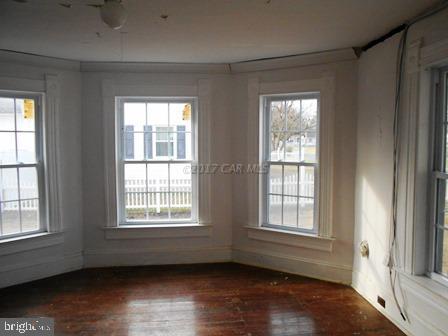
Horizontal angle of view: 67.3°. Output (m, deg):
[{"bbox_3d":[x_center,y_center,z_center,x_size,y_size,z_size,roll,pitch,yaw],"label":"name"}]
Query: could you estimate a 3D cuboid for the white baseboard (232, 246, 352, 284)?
[{"bbox_3d":[0.711,1.105,3.848,1.410,0.217,0.040,2,5,29],"label":"white baseboard"}]

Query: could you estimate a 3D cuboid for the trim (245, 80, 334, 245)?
[{"bbox_3d":[0.728,-0.107,3.759,0.972,1.778,0.080,2,5,29],"label":"trim"}]

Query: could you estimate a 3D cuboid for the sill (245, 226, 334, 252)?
[{"bbox_3d":[0.706,0.803,3.817,1.080,0.135,0.120,2,5,29],"label":"sill"}]

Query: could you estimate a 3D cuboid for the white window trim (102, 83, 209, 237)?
[{"bbox_3d":[-0.779,-0.122,4.022,1.257,1.815,0.080,0,4,-5],"label":"white window trim"}]

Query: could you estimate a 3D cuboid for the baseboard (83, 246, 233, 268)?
[{"bbox_3d":[-0.779,1.086,4.103,1.752,0.217,0.040,0,4,-5],"label":"baseboard"}]

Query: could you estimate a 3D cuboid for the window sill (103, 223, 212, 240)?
[{"bbox_3d":[-0.790,0.776,4.068,1.294,0.135,0.120,0,4,-5],"label":"window sill"}]

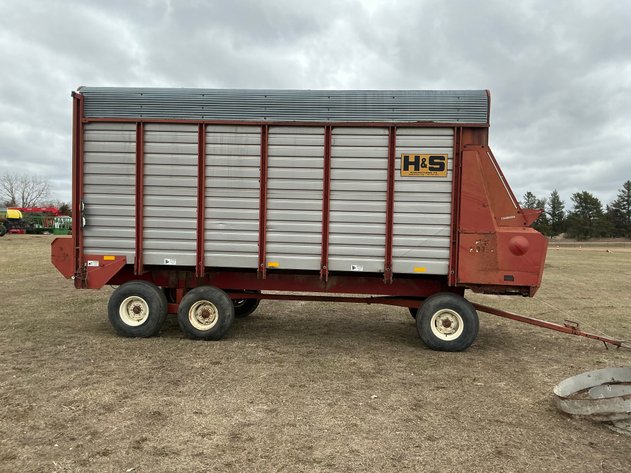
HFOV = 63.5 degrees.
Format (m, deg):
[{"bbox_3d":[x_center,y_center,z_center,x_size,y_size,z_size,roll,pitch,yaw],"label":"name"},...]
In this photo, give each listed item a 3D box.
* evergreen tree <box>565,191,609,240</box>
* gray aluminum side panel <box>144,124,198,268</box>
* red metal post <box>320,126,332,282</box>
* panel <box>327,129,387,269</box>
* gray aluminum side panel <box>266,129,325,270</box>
[{"bbox_3d":[58.417,-4.527,110.000,8.990,10.780,8.990,2,1,0],"label":"evergreen tree"},{"bbox_3d":[-1.952,-0.554,6.868,0.744,1.899,0.040,2,1,4],"label":"gray aluminum side panel"},{"bbox_3d":[0.156,-0.456,7.162,0.095,2.160,0.090,2,1,3],"label":"red metal post"},{"bbox_3d":[0.624,-0.500,7.184,0.820,2.000,0.050,2,1,3],"label":"panel"},{"bbox_3d":[-0.270,-0.503,6.757,0.745,1.884,0.040,2,1,4],"label":"gray aluminum side panel"}]

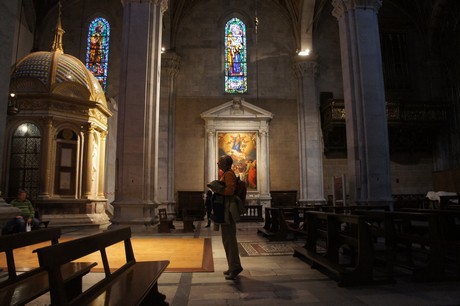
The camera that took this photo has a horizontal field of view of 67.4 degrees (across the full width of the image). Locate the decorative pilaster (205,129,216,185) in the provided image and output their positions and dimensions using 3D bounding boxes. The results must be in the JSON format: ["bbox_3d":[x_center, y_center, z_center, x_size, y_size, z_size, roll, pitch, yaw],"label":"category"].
[{"bbox_3d":[-1.094,0.577,20.390,0.620,4.193,0.600,0,-8,-4],"label":"decorative pilaster"}]

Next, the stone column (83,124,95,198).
[{"bbox_3d":[-5.830,0.315,14.281,0.390,3.112,0.390,0,-8,-4],"label":"stone column"}]

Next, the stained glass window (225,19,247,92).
[{"bbox_3d":[0.394,-6.268,22.161,1.433,5.121,0.200,0,-8,-4],"label":"stained glass window"}]

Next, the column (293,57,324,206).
[{"bbox_3d":[4.777,-1.338,21.157,1.650,9.073,0.850,0,-8,-4],"label":"column"}]

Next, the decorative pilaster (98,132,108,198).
[{"bbox_3d":[-5.314,0.463,14.459,0.280,2.867,0.280,0,-8,-4],"label":"decorative pilaster"}]

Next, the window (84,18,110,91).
[{"bbox_3d":[-8.223,-6.058,21.508,1.362,5.076,0.200,0,-8,-4],"label":"window"}]

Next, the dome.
[{"bbox_3d":[-7.131,-2.917,14.142,3.670,2.450,3.670,0,-8,-4],"label":"dome"}]

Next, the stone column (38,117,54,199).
[{"bbox_3d":[-6.969,0.166,13.126,0.390,3.112,0.390,0,-8,-4],"label":"stone column"}]

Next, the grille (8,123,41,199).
[{"bbox_3d":[-7.095,0.240,11.974,0.993,2.658,0.080,0,-8,-2],"label":"grille"}]

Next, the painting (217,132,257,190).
[{"bbox_3d":[0.418,0.490,21.085,2.419,3.600,0.100,0,-8,-4],"label":"painting"}]

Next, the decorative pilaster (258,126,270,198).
[{"bbox_3d":[2.078,0.552,20.623,0.620,4.302,0.600,0,-8,-4],"label":"decorative pilaster"}]

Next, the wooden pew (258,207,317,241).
[{"bbox_3d":[1.490,2.140,10.660,0.930,0.870,2.301,0,-8,-4],"label":"wooden pew"}]

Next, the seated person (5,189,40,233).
[{"bbox_3d":[-5.169,1.530,8.534,0.680,1.280,0.680,3,-9,-21],"label":"seated person"}]

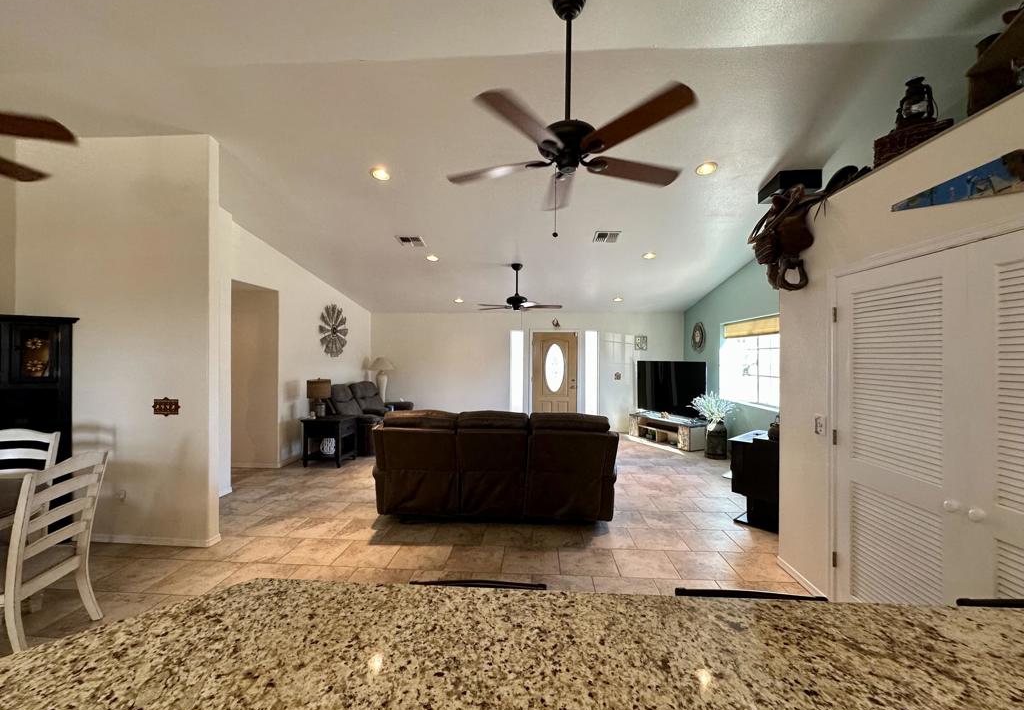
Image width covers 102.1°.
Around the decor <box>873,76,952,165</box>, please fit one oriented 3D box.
[{"bbox_3d":[2.159,-1.227,2.184,0.270,0.460,0.200,0,0,3],"label":"decor"}]

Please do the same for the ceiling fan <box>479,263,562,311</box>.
[{"bbox_3d":[0.077,-0.958,5.866,1.290,0.663,1.290,0,0,4],"label":"ceiling fan"}]

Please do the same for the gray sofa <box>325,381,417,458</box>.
[{"bbox_3d":[-2.484,1.038,7.257,0.990,1.070,1.760,0,0,8],"label":"gray sofa"}]

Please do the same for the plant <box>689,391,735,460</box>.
[{"bbox_3d":[3.053,1.069,6.307,0.660,1.010,0.600,0,0,3],"label":"plant"}]

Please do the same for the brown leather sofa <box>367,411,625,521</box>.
[{"bbox_3d":[-0.150,1.070,4.370,2.310,1.030,0.980,0,0,4],"label":"brown leather sofa"}]

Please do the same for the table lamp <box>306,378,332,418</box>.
[{"bbox_3d":[-2.839,0.612,6.117,0.330,0.565,0.330,0,0,3],"label":"table lamp"}]

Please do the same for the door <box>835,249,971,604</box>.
[{"bbox_3d":[1.981,0.555,2.152,0.045,2.040,0.785,0,0,3],"label":"door"}]

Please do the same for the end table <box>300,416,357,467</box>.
[{"bbox_3d":[-2.621,1.241,5.989,0.600,0.668,0.490,0,0,4],"label":"end table"}]

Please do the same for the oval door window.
[{"bbox_3d":[0.881,0.268,8.461,0.411,0.994,0.040,0,0,4],"label":"oval door window"}]

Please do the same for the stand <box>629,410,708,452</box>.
[{"bbox_3d":[2.783,1.370,7.507,0.410,0.400,1.500,0,0,-23],"label":"stand"}]

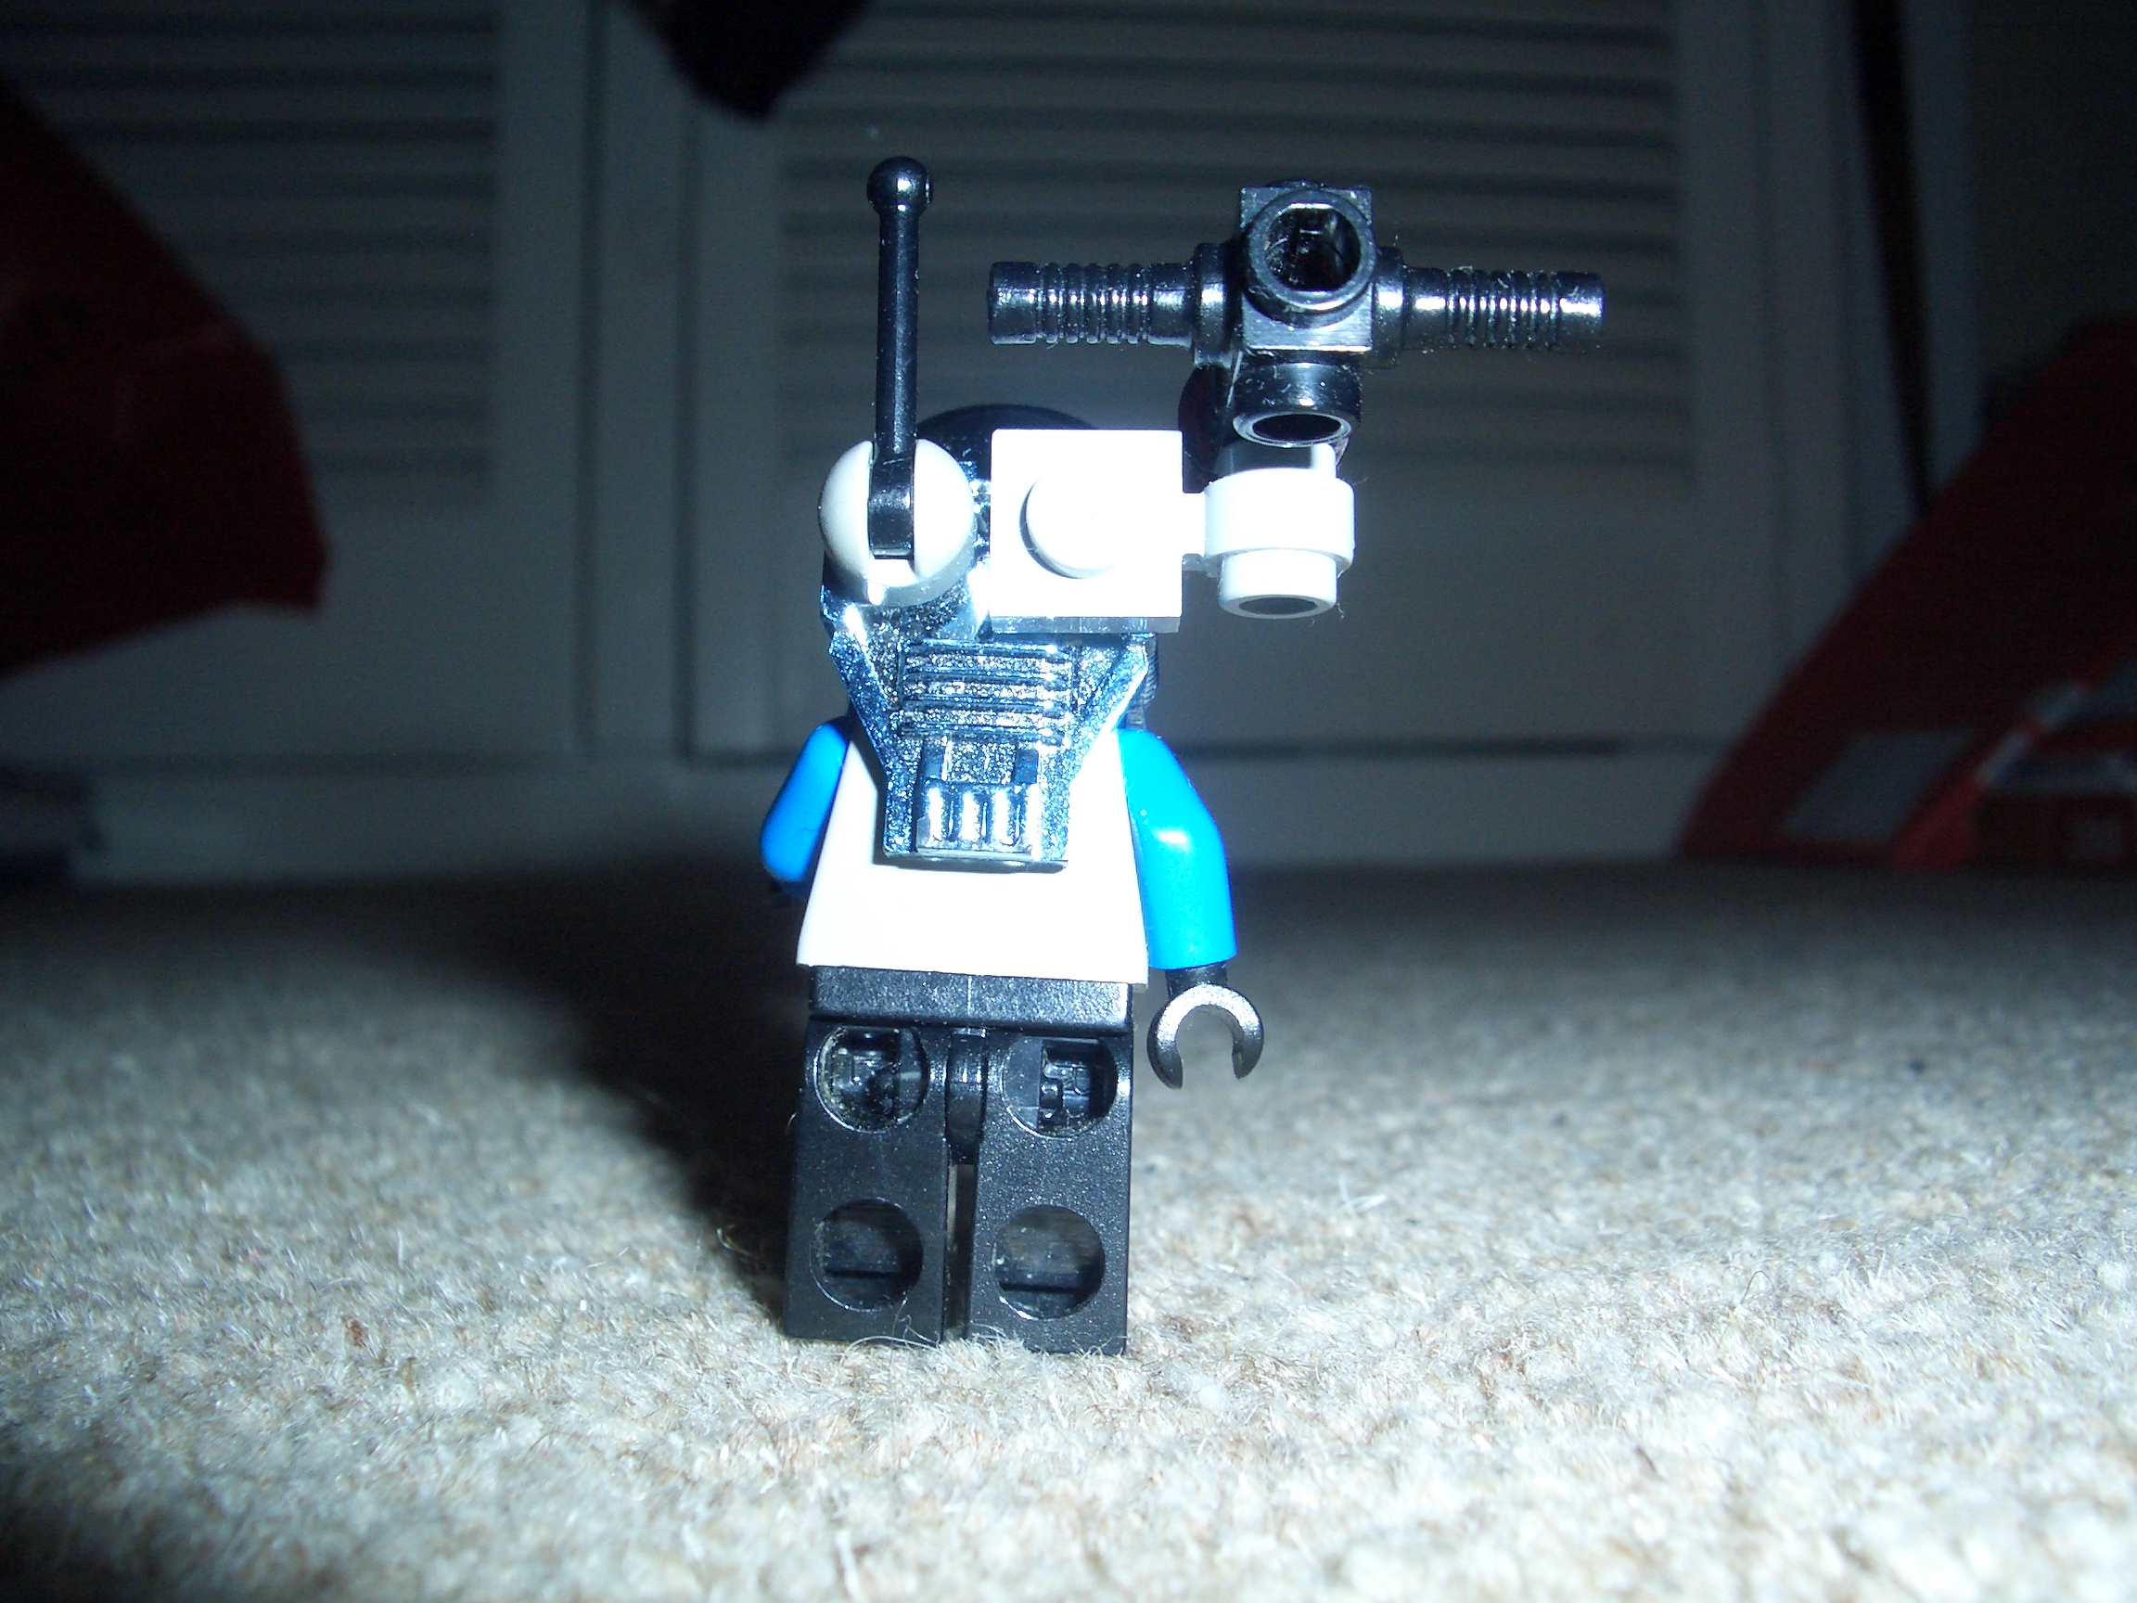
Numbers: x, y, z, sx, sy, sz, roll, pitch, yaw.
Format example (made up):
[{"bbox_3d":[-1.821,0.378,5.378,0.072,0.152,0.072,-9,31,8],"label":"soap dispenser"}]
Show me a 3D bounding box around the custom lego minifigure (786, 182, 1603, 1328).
[{"bbox_3d":[0.003,-0.001,0.097,0.036,0.051,0.029,2,-4,-1],"label":"custom lego minifigure"}]

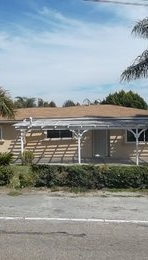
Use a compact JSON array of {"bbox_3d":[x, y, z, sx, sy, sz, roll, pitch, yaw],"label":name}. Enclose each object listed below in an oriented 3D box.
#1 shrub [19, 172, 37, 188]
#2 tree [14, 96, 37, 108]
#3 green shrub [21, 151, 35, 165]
[{"bbox_3d":[-1.560,1.710,9.250,0.620,0.560,0.600,0,-1,5],"label":"shrub"},{"bbox_3d":[-7.500,-1.400,42.000,4.400,7.600,4.400,0,-1,5],"label":"tree"},{"bbox_3d":[-2.440,1.530,14.400,0.760,0.900,0.760,0,-1,5],"label":"green shrub"}]

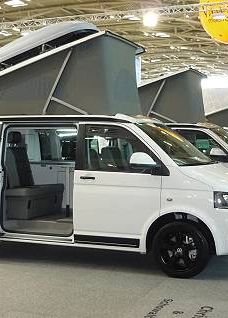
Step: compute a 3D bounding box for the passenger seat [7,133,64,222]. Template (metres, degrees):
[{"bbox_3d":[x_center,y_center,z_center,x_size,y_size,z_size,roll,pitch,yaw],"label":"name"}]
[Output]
[{"bbox_3d":[-1.298,0.203,7.893,0.770,1.220,1.040,1,3,22],"label":"passenger seat"}]

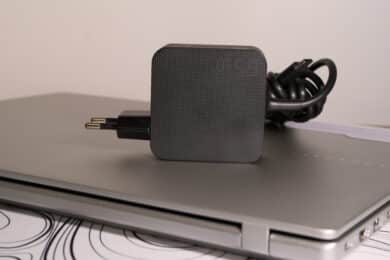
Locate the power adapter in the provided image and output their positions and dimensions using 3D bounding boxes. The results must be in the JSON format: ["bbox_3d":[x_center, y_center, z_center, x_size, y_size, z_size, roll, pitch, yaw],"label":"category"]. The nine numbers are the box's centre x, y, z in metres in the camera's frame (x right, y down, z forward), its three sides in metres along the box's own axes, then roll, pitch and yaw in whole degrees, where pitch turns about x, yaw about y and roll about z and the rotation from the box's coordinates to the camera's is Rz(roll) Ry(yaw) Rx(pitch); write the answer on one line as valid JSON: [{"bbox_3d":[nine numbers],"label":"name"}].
[{"bbox_3d":[0.015,-0.025,0.528,0.170,0.075,0.092,2,12,3],"label":"power adapter"}]

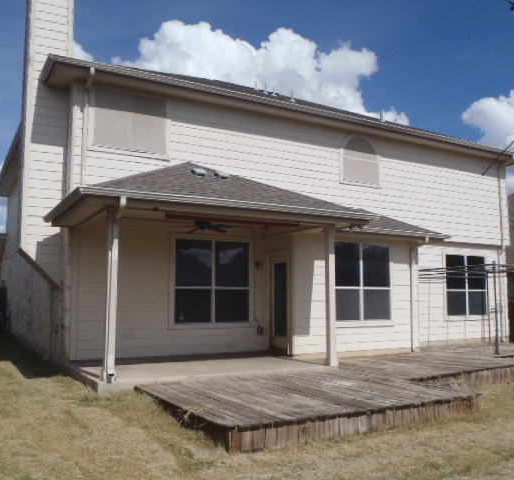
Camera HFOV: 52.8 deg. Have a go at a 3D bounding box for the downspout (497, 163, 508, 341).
[{"bbox_3d":[7.556,0.336,15.928,0.120,5.490,0.200,3,-6,-30],"label":"downspout"}]

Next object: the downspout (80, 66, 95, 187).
[{"bbox_3d":[-3.153,-2.061,9.684,0.100,2.250,0.520,3,-6,-30],"label":"downspout"}]

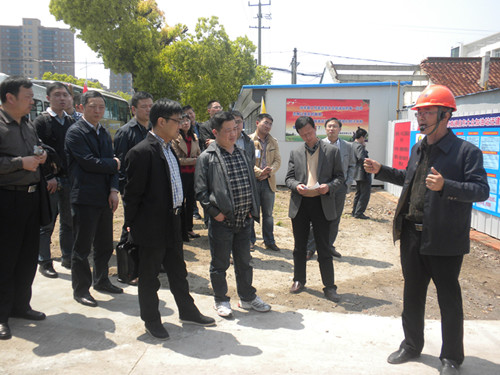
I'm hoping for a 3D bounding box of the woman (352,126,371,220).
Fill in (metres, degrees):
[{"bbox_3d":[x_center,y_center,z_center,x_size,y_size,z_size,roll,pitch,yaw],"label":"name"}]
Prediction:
[{"bbox_3d":[1.996,-0.267,9.500,0.330,1.620,0.440,-1,6,-21],"label":"woman"}]

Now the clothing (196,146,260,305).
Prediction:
[{"bbox_3d":[-0.185,0.310,4.602,0.550,1.390,0.360,-3,6,-37],"label":"clothing"}]

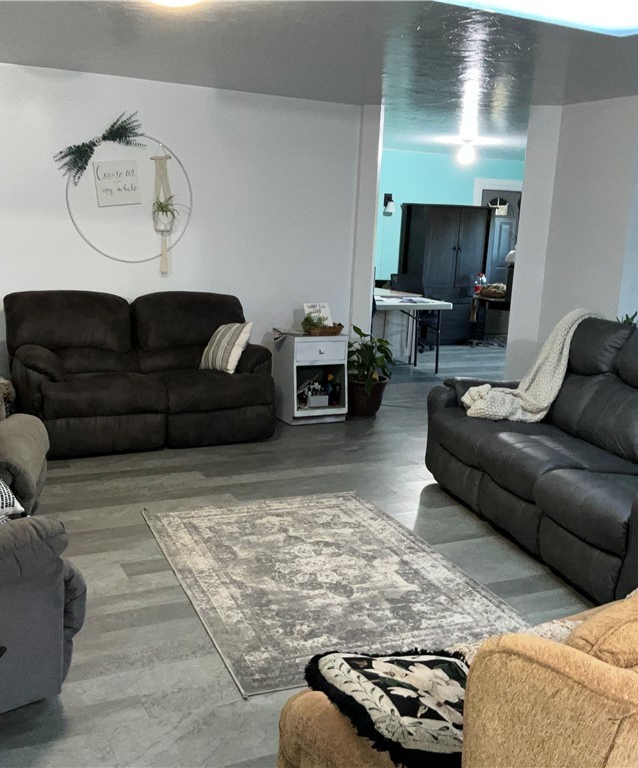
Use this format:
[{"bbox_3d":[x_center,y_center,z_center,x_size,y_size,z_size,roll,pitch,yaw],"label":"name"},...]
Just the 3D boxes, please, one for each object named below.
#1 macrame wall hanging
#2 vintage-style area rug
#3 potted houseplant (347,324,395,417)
[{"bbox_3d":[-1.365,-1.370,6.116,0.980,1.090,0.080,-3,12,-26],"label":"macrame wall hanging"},{"bbox_3d":[-0.014,0.823,3.898,1.220,0.012,1.830,-2,12,-22],"label":"vintage-style area rug"},{"bbox_3d":[0.359,-0.126,6.945,0.460,0.740,0.460,3,11,-1],"label":"potted houseplant"}]

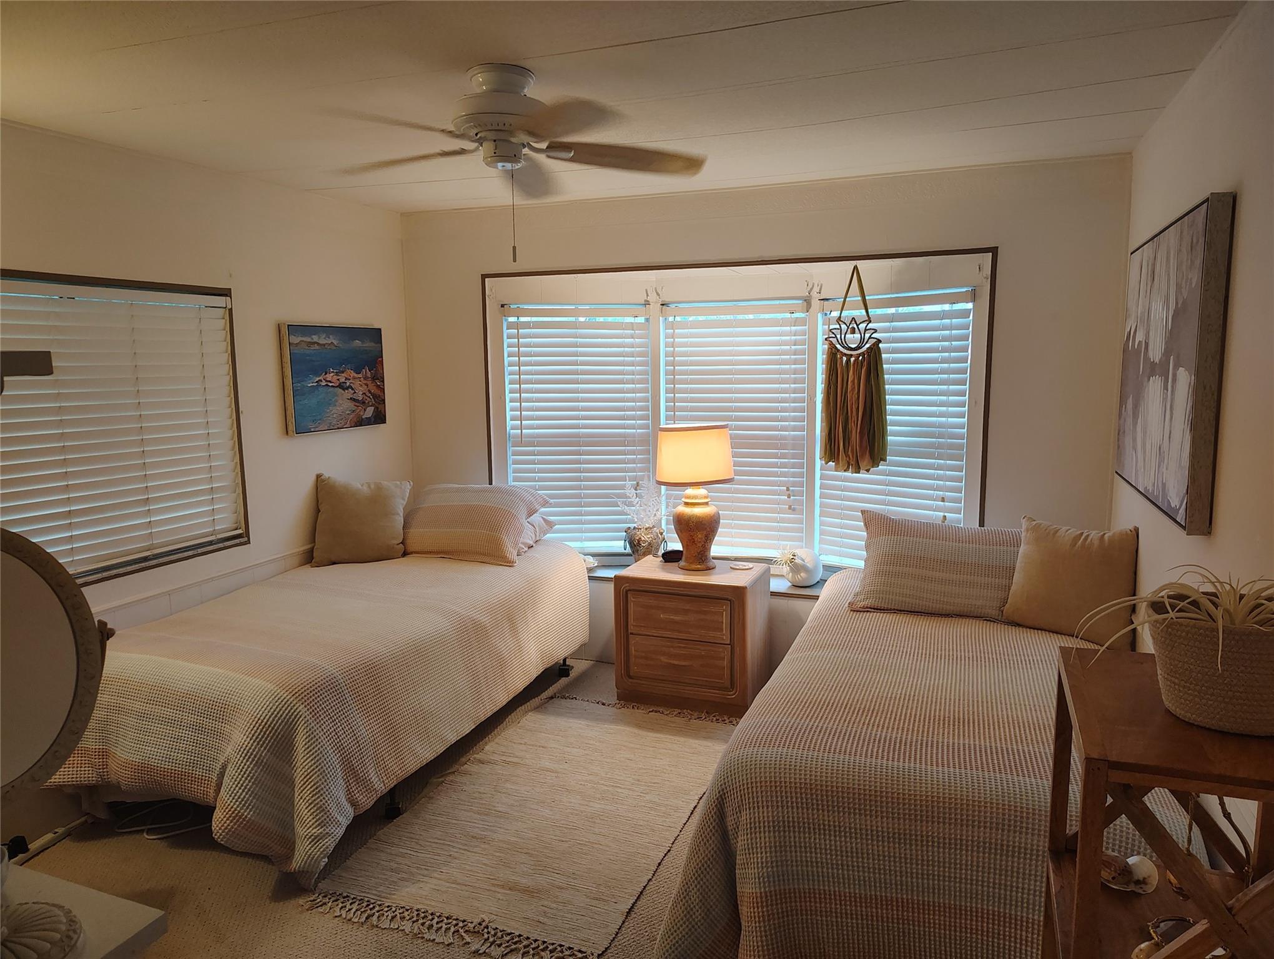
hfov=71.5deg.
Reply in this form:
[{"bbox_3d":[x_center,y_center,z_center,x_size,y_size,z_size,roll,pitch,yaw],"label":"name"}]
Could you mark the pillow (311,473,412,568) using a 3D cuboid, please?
[{"bbox_3d":[-1.285,0.197,4.114,0.430,0.425,0.140,-3,-9,-18],"label":"pillow"}]

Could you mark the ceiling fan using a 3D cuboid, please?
[{"bbox_3d":[-0.350,-0.951,2.366,1.080,0.255,1.080,2,8,21],"label":"ceiling fan"}]

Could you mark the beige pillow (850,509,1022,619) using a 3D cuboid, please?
[{"bbox_3d":[1.142,0.320,3.303,0.640,0.165,0.440,2,48,20],"label":"beige pillow"}]

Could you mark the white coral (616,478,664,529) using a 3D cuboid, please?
[{"bbox_3d":[0.023,0.123,4.455,0.245,0.260,0.200,-1,8,0],"label":"white coral"}]

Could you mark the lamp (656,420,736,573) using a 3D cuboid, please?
[{"bbox_3d":[0.270,0.078,4.010,0.360,0.650,0.360,-1,8,0],"label":"lamp"}]

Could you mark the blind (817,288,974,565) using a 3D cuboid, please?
[{"bbox_3d":[1.138,-0.191,4.014,0.750,1.276,0.060,7,11,43],"label":"blind"}]

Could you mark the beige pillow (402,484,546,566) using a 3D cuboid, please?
[{"bbox_3d":[-0.766,0.201,4.214,0.630,0.165,0.450,3,50,23],"label":"beige pillow"}]

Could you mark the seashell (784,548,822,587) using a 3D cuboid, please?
[{"bbox_3d":[0.796,0.421,4.236,0.180,0.172,0.165,0,8,4],"label":"seashell"}]

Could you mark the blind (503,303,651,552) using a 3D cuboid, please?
[{"bbox_3d":[-0.295,-0.247,4.574,0.752,1.290,0.060,-1,8,-1],"label":"blind"}]

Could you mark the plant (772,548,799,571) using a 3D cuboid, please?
[{"bbox_3d":[0.704,0.381,4.202,0.137,0.113,0.120,1,8,10],"label":"plant"}]

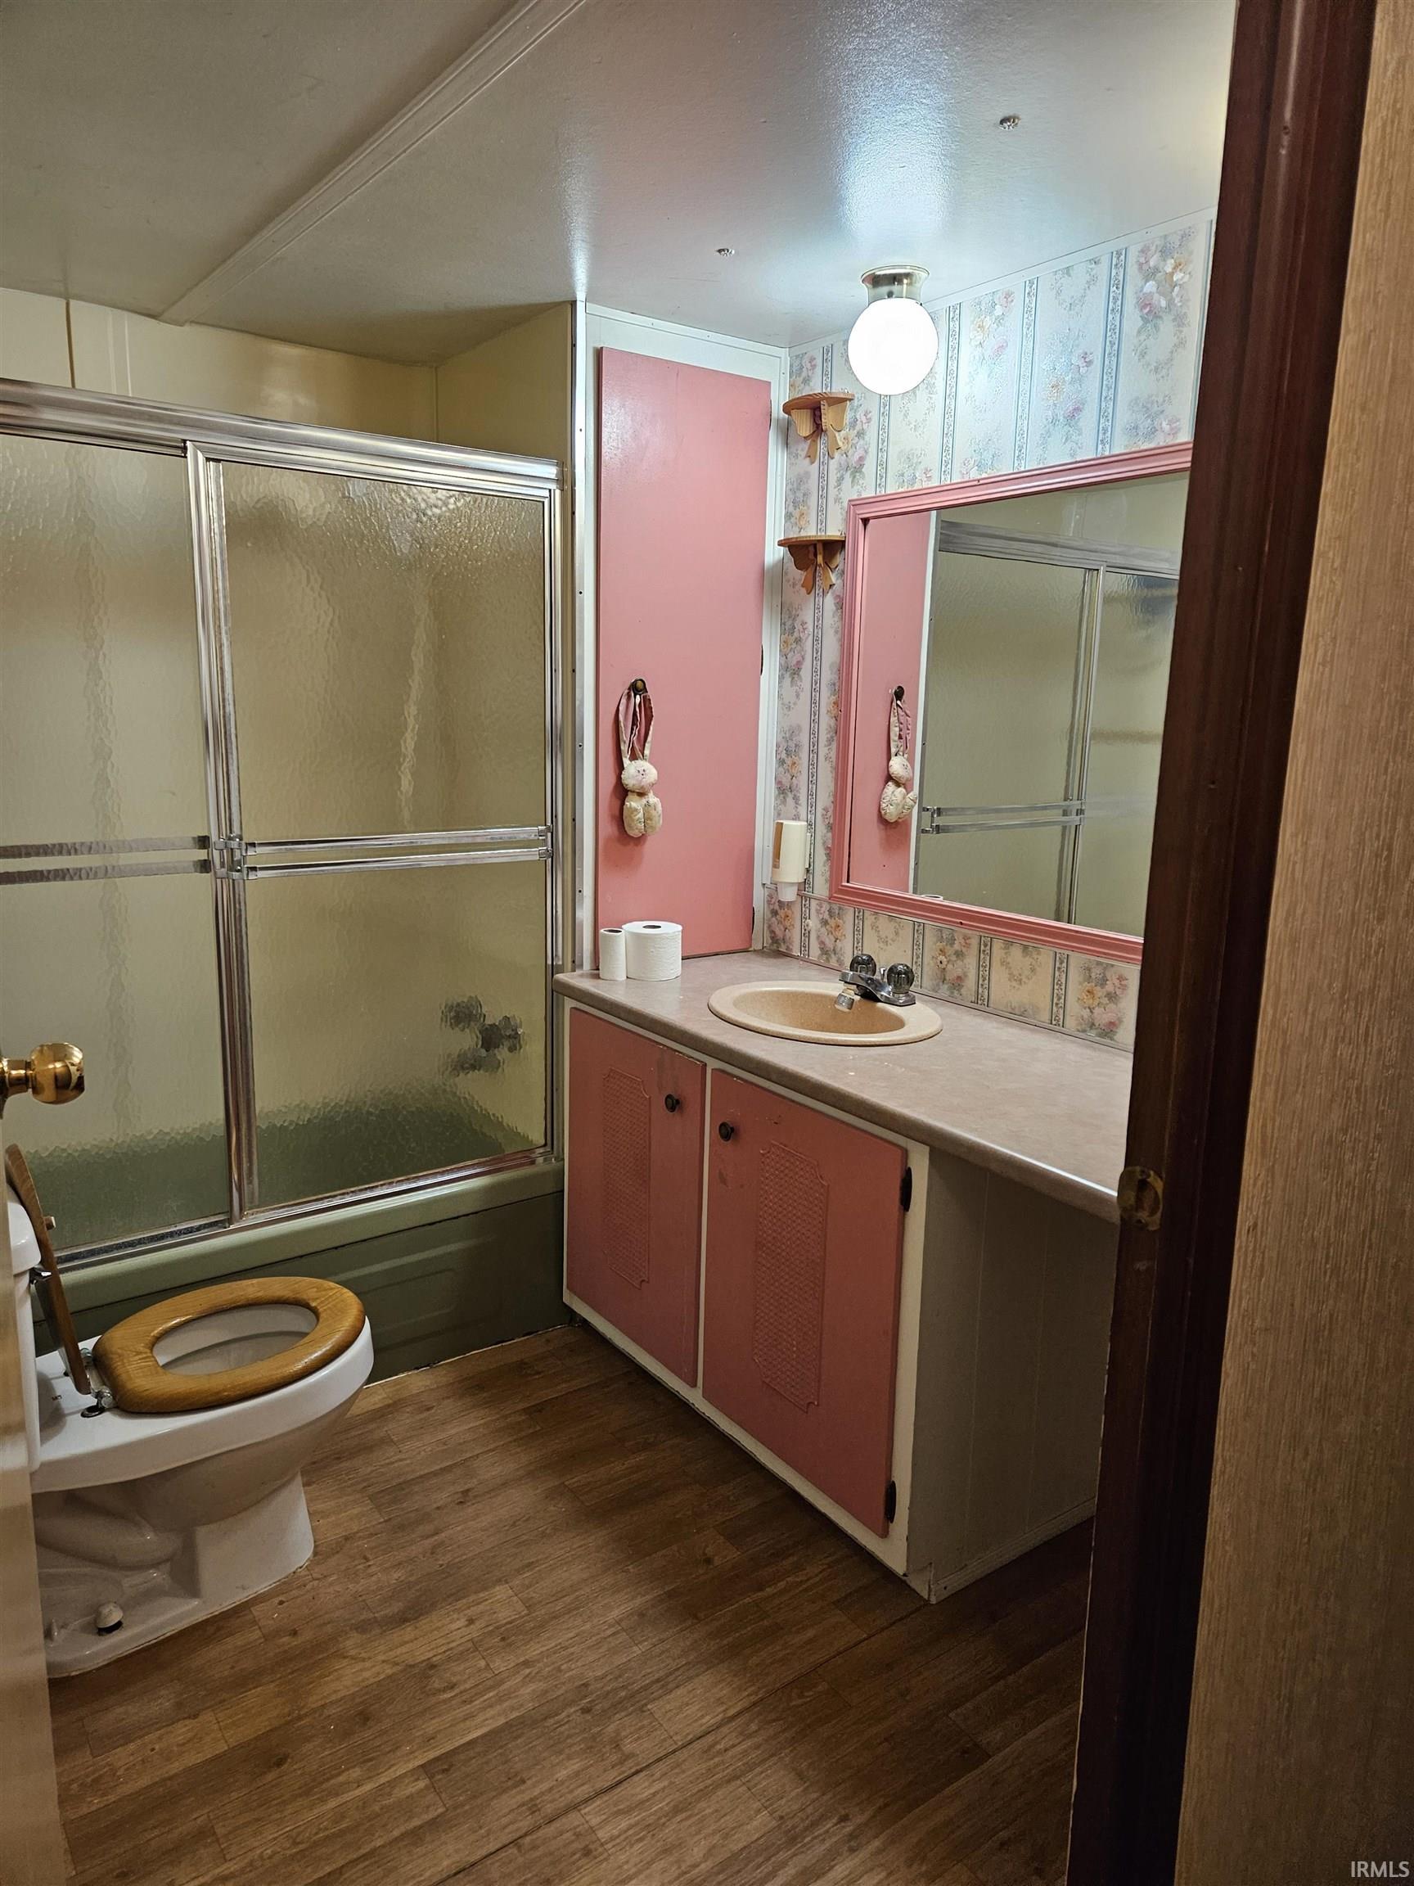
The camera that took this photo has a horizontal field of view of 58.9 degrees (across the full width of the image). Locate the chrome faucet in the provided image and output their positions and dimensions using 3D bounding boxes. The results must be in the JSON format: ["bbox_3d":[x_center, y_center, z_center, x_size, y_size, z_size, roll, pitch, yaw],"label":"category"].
[{"bbox_3d":[0.307,0.079,2.420,0.144,0.088,0.156,-6,13,-35],"label":"chrome faucet"}]

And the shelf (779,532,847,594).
[{"bbox_3d":[0.210,-0.821,2.743,0.075,0.122,0.202,-6,13,-35],"label":"shelf"}]

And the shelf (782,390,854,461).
[{"bbox_3d":[0.219,-1.098,2.688,0.075,0.126,0.202,-6,13,-35],"label":"shelf"}]

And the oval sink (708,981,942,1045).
[{"bbox_3d":[0.218,0.202,2.389,0.445,0.160,0.451,-6,13,-35],"label":"oval sink"}]

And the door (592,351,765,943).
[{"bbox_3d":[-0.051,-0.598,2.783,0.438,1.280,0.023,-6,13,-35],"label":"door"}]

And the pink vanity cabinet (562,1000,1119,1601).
[{"bbox_3d":[0.230,0.552,2.494,0.579,0.786,1.107,-6,13,-35],"label":"pink vanity cabinet"}]

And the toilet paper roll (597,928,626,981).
[{"bbox_3d":[-0.199,0.025,2.654,0.057,0.099,0.057,1,11,0],"label":"toilet paper roll"}]

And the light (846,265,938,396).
[{"bbox_3d":[0.345,-1.122,2.317,0.163,0.201,0.163,1,11,0],"label":"light"}]

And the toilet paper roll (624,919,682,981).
[{"bbox_3d":[-0.116,0.020,2.679,0.125,0.104,0.125,1,11,0],"label":"toilet paper roll"}]

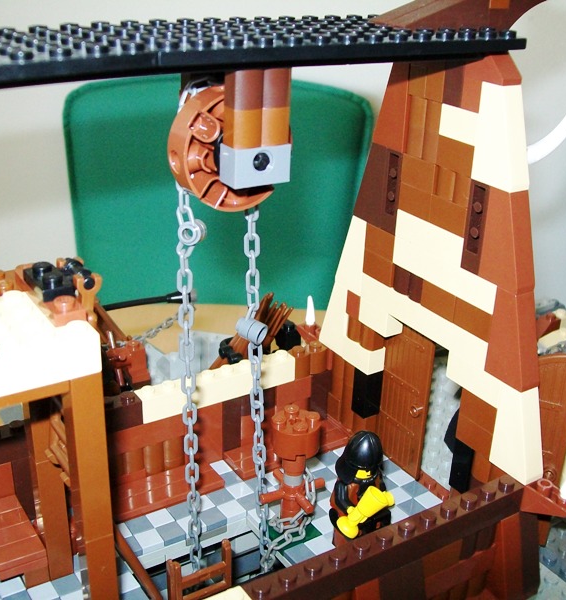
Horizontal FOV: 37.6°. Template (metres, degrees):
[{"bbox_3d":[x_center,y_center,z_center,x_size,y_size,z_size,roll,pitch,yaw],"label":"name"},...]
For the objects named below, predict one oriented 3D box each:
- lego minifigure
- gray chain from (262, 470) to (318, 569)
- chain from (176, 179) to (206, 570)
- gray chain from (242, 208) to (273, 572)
[{"bbox_3d":[0.026,0.064,0.267,0.019,0.043,0.018,-7,25,-19],"label":"lego minifigure"},{"bbox_3d":[0.001,0.073,0.280,0.021,0.032,0.013,-13,27,-30],"label":"gray chain"},{"bbox_3d":[-0.027,0.028,0.244,0.009,0.129,0.009,3,23,3],"label":"chain"},{"bbox_3d":[-0.007,0.034,0.259,0.009,0.129,0.009,1,24,4],"label":"gray chain"}]

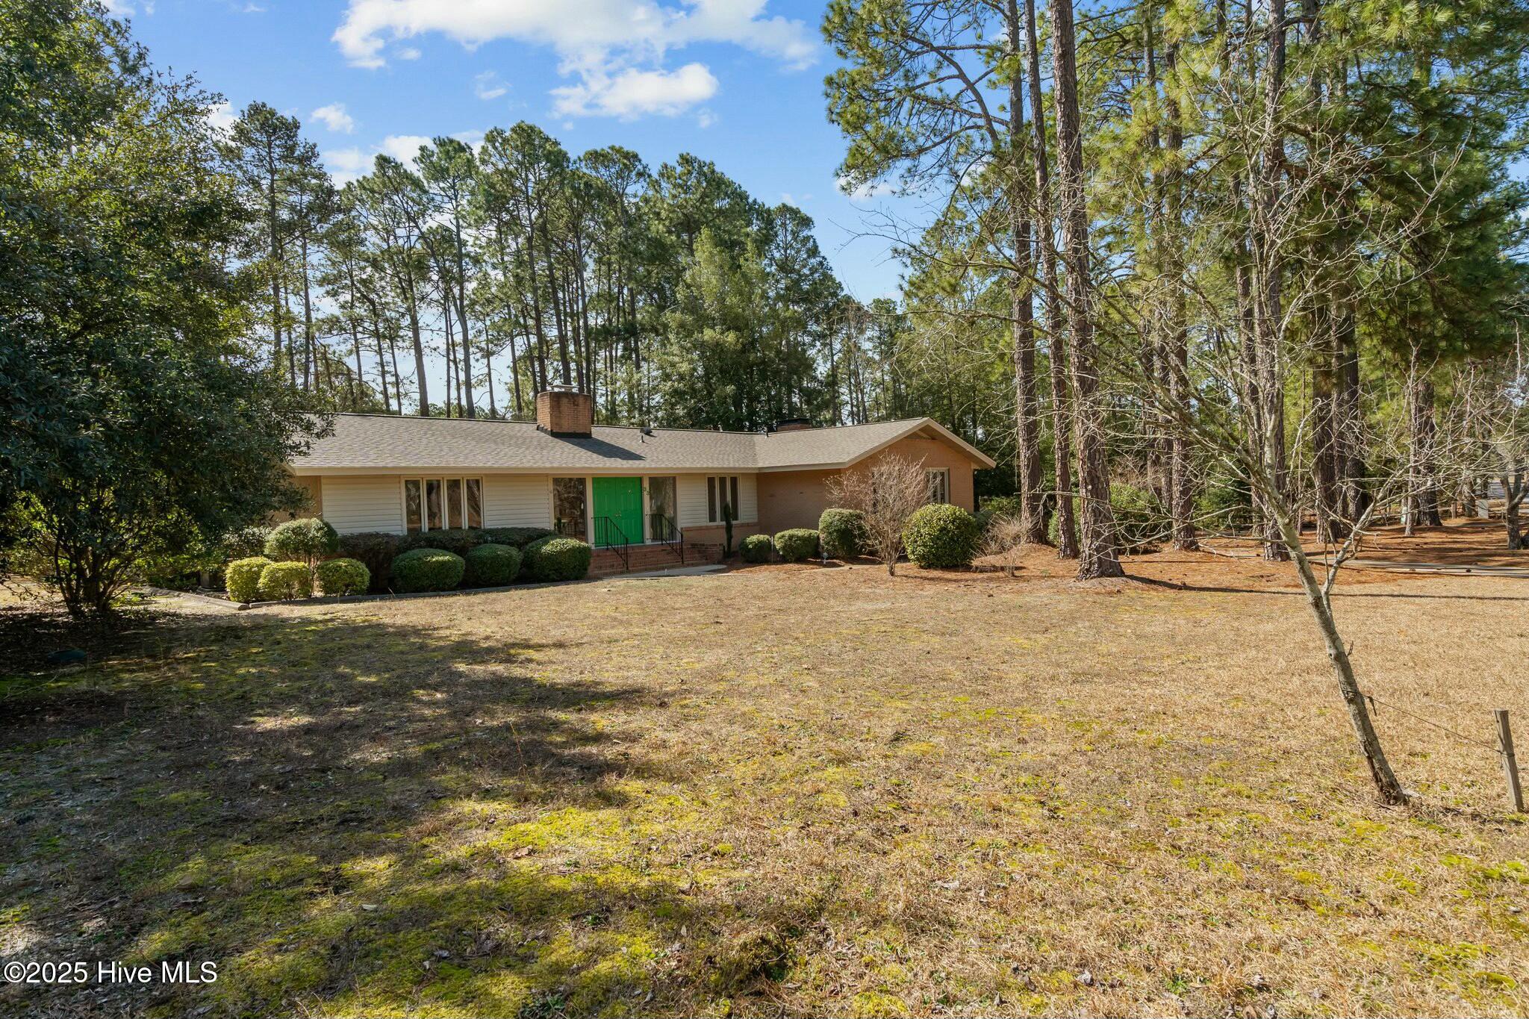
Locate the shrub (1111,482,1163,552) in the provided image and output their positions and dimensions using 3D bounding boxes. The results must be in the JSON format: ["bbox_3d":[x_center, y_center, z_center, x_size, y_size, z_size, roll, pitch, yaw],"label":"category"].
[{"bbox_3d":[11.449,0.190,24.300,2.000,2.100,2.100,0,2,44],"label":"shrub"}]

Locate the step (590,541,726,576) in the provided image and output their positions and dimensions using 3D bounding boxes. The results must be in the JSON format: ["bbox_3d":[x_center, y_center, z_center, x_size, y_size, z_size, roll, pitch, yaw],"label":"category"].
[{"bbox_3d":[-3.644,1.466,22.301,1.800,0.640,4.750,0,2,44],"label":"step"}]

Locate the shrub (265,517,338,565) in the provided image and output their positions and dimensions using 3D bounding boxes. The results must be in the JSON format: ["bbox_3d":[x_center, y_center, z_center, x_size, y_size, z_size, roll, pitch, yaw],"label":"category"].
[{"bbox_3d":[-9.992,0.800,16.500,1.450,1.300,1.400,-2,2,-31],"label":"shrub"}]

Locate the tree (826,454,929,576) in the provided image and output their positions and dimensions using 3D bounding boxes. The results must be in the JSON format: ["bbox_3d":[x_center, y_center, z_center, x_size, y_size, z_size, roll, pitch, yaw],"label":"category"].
[{"bbox_3d":[2.821,0.133,18.900,2.500,3.050,2.400,-1,1,8],"label":"tree"}]

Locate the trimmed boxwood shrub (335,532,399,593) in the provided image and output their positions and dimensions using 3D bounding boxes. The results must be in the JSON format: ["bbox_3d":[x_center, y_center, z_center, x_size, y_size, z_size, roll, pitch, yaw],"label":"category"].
[{"bbox_3d":[-8.830,1.164,17.178,1.050,1.260,1.400,0,2,44],"label":"trimmed boxwood shrub"}]

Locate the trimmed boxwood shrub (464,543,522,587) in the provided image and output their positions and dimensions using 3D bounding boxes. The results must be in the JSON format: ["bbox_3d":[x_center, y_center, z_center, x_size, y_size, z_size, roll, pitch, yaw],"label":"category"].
[{"bbox_3d":[-6.600,1.351,18.584,1.280,1.060,1.330,0,2,44],"label":"trimmed boxwood shrub"}]

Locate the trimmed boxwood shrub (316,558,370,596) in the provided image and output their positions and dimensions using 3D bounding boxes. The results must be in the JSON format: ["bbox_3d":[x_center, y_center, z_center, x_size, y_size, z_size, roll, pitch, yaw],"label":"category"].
[{"bbox_3d":[-8.909,1.423,16.185,1.060,0.810,1.090,0,2,44],"label":"trimmed boxwood shrub"}]

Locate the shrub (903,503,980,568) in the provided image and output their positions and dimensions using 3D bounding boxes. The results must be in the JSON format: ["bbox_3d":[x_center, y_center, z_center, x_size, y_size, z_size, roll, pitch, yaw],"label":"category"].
[{"bbox_3d":[4.605,0.677,19.915,1.950,1.670,1.950,0,2,44],"label":"shrub"}]

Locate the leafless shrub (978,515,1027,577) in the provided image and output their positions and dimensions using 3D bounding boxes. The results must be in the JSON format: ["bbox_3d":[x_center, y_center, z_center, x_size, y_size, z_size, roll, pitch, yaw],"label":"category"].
[{"bbox_3d":[5.626,0.872,18.000,1.250,1.480,1.200,-1,1,17],"label":"leafless shrub"}]

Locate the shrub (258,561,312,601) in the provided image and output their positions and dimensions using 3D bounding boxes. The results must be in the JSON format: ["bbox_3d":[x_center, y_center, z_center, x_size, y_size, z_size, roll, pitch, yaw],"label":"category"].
[{"bbox_3d":[-9.914,1.482,15.800,0.980,0.860,0.950,-2,2,-32],"label":"shrub"}]

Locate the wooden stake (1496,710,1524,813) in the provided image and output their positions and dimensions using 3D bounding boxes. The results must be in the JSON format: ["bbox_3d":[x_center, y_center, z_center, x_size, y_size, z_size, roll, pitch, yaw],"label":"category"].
[{"bbox_3d":[4.688,1.583,4.800,0.055,0.650,0.055,-10,-1,17],"label":"wooden stake"}]

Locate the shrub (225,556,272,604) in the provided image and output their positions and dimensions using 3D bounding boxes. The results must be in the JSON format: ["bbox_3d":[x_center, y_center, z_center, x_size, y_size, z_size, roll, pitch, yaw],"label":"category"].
[{"bbox_3d":[-10.777,1.476,16.000,0.900,1.000,0.900,-3,2,-34],"label":"shrub"}]

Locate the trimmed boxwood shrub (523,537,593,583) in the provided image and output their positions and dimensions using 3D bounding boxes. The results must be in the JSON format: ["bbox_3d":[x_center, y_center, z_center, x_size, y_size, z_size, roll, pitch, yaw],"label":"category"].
[{"bbox_3d":[-5.366,1.300,19.866,1.420,1.160,1.650,0,2,44],"label":"trimmed boxwood shrub"}]

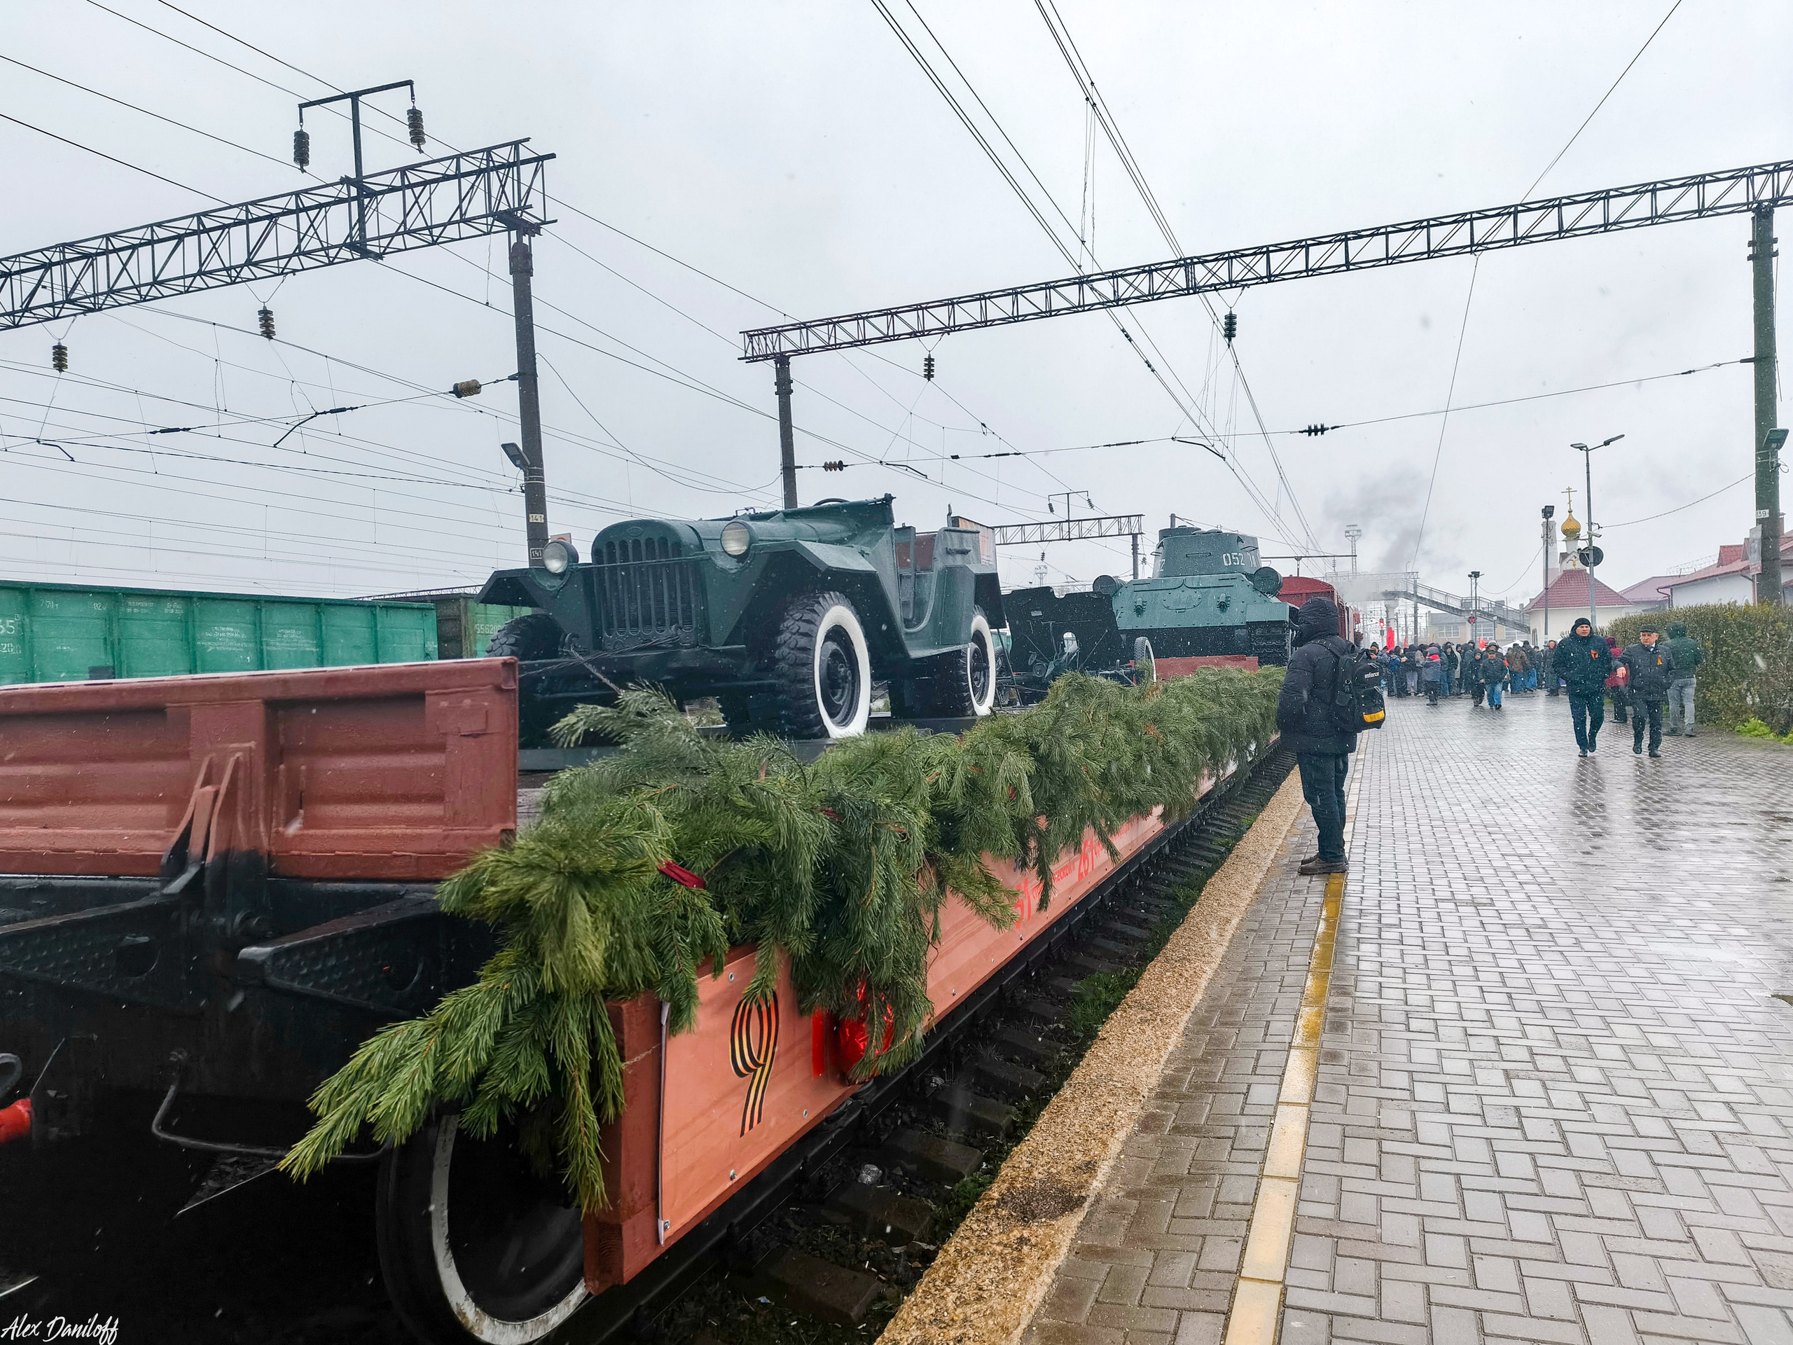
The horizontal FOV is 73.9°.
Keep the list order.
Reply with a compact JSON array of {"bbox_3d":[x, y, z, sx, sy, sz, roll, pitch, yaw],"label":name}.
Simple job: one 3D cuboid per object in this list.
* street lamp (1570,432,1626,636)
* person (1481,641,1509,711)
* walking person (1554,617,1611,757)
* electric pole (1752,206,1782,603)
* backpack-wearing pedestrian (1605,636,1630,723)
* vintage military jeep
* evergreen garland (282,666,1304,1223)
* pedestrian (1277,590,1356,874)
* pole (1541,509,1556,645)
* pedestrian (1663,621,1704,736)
[{"bbox_3d":[20.813,-3.109,34.997,0.900,7.500,1.900,-2,0,-23],"label":"street lamp"},{"bbox_3d":[14.412,0.130,28.819,0.580,1.516,0.420,-3,0,25],"label":"person"},{"bbox_3d":[8.955,0.194,15.594,0.640,1.803,0.450,-3,0,26],"label":"walking person"},{"bbox_3d":[16.734,-4.103,22.900,0.420,9.731,0.420,-3,0,22],"label":"electric pole"},{"bbox_3d":[13.380,0.128,22.188,0.460,1.588,0.520,-3,0,19],"label":"backpack-wearing pedestrian"},{"bbox_3d":[-0.658,-0.319,6.897,1.780,1.330,3.350,-2,0,22],"label":"vintage military jeep"},{"bbox_3d":[1.820,0.452,8.442,0.750,1.000,14.000,-2,0,22],"label":"evergreen garland"},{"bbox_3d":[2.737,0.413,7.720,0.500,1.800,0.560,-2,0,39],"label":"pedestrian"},{"bbox_3d":[22.936,-2.685,41.997,0.400,6.500,0.350,-2,0,22],"label":"pole"},{"bbox_3d":[12.029,0.084,18.323,0.580,1.743,0.420,-3,0,36],"label":"pedestrian"}]

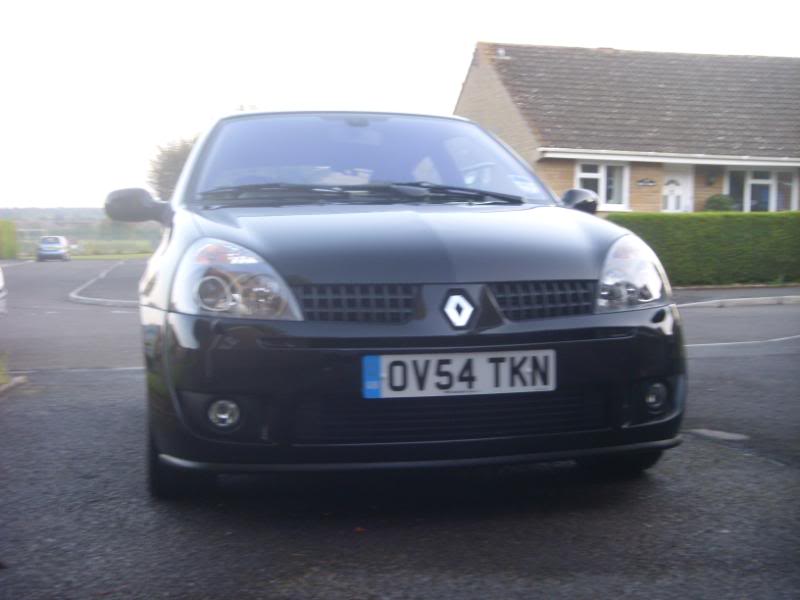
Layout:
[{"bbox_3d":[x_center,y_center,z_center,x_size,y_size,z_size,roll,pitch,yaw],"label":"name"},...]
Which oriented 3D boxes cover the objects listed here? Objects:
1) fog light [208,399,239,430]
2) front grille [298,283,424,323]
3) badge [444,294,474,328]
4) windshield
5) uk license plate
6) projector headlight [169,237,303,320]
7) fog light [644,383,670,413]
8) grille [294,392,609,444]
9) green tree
[{"bbox_3d":[-0.455,0.293,2.387,0.086,0.086,0.050,-1,4,-12],"label":"fog light"},{"bbox_3d":[-0.103,0.005,2.380,0.315,0.100,0.060,0,-4,-4],"label":"front grille"},{"bbox_3d":[0.153,0.029,2.405,0.082,0.094,0.020,-1,-14,-12],"label":"badge"},{"bbox_3d":[-0.130,-0.563,3.708,1.400,0.120,0.770,-1,37,-12],"label":"windshield"},{"bbox_3d":[0.159,0.191,2.389,0.520,0.111,0.012,-1,4,-12],"label":"uk license plate"},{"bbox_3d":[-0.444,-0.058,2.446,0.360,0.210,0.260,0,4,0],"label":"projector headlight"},{"bbox_3d":[0.725,0.273,2.634,0.086,0.086,0.050,-1,4,-12],"label":"fog light"},{"bbox_3d":[0.150,0.306,2.439,0.820,0.120,0.080,-1,4,-12],"label":"grille"},{"bbox_3d":[-8.800,-4.450,40.000,4.200,5.100,4.200,-1,5,-11],"label":"green tree"}]

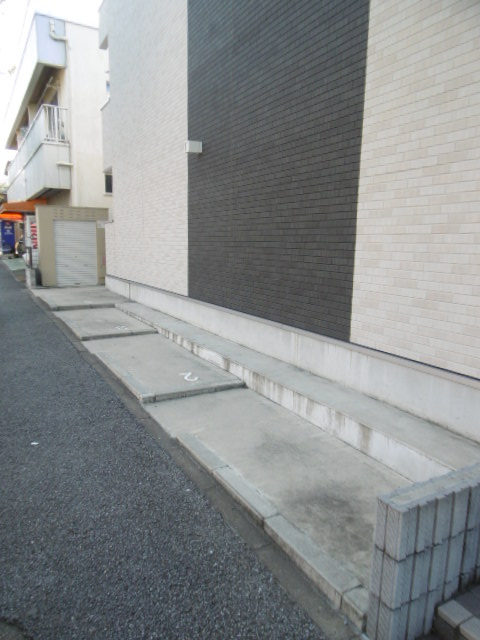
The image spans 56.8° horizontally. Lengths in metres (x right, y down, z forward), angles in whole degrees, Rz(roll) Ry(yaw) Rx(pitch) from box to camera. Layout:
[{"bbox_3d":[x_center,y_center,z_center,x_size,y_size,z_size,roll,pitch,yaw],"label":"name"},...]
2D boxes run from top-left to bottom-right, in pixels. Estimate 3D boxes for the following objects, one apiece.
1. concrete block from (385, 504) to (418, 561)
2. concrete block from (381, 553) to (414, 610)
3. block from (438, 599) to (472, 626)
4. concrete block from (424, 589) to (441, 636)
[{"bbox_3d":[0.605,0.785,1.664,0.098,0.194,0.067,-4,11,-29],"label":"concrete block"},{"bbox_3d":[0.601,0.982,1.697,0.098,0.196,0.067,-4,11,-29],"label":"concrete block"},{"bbox_3d":[0.853,1.174,1.758,0.092,0.040,0.088,-4,11,-29],"label":"block"},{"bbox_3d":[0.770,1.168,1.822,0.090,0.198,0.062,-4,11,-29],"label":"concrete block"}]

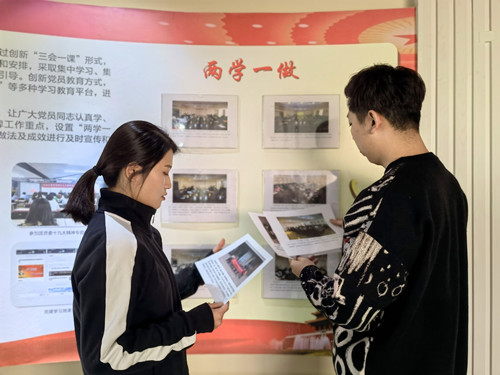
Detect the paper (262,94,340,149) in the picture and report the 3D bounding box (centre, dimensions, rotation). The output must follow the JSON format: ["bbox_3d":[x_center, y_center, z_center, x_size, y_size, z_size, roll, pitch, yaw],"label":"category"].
[{"bbox_3d":[0.203,-0.257,1.528,0.297,0.210,0.008,0,0,3],"label":"paper"}]

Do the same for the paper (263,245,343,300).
[{"bbox_3d":[0.204,0.331,1.528,0.297,0.210,0.008,0,0,3],"label":"paper"}]

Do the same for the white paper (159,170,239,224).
[{"bbox_3d":[-0.198,0.035,1.540,0.297,0.210,0.008,0,0,-4],"label":"white paper"}]

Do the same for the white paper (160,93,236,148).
[{"bbox_3d":[-0.197,-0.260,1.540,0.297,0.210,0.008,0,0,-4],"label":"white paper"}]

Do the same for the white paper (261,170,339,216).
[{"bbox_3d":[0.203,0.038,1.528,0.297,0.210,0.008,0,0,3],"label":"white paper"}]

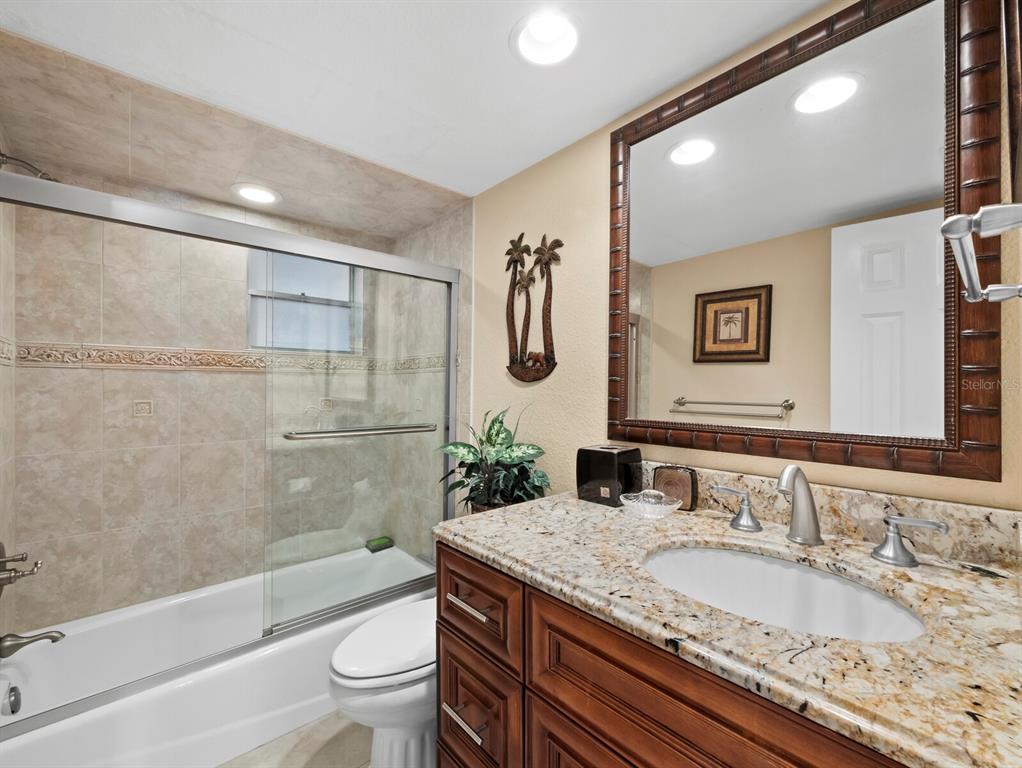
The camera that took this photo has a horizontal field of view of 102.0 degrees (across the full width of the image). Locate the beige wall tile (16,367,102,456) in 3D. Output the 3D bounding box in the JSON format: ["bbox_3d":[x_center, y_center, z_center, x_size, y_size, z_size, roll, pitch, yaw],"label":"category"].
[{"bbox_3d":[-1.732,0.104,1.594,0.228,0.324,0.014,0,0,-36],"label":"beige wall tile"}]

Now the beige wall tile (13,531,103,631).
[{"bbox_3d":[-1.732,0.749,1.594,0.228,0.315,0.014,0,0,-36],"label":"beige wall tile"}]

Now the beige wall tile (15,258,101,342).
[{"bbox_3d":[-1.784,-0.328,1.644,0.233,0.329,0.010,0,0,-40],"label":"beige wall tile"}]

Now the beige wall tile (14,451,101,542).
[{"bbox_3d":[-1.732,0.429,1.594,0.228,0.321,0.014,0,0,-36],"label":"beige wall tile"}]

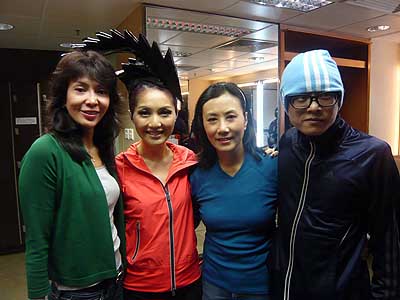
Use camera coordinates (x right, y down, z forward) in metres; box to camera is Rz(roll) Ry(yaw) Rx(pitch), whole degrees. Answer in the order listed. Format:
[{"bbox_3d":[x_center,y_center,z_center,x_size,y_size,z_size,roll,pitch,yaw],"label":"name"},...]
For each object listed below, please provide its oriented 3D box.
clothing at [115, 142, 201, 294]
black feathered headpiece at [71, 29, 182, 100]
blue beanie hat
[{"bbox_3d":[-0.150,0.224,1.140,0.360,0.520,0.250,-4,5,-15],"label":"clothing"},{"bbox_3d":[-0.256,-0.303,1.160,0.390,0.270,0.250,-2,5,-10],"label":"black feathered headpiece"},{"bbox_3d":[0.337,-0.208,0.970,0.190,0.190,0.235,1,8,14],"label":"blue beanie hat"}]

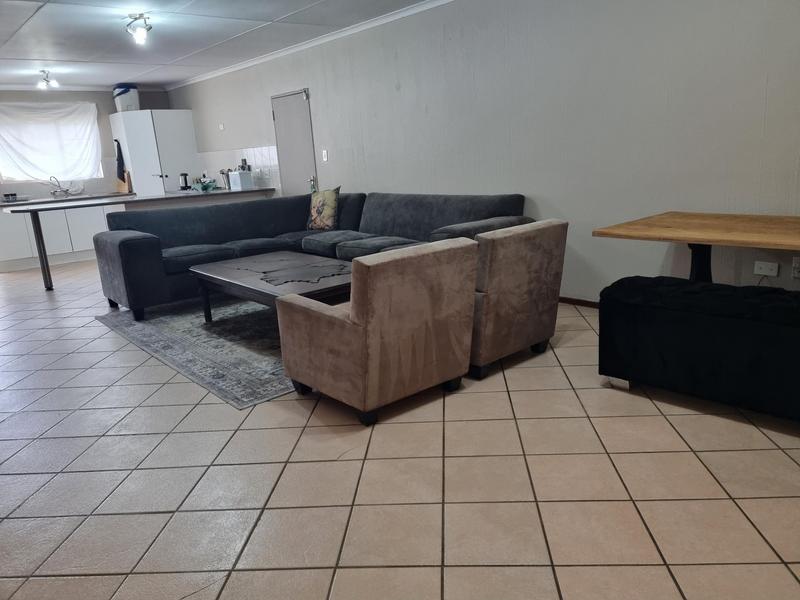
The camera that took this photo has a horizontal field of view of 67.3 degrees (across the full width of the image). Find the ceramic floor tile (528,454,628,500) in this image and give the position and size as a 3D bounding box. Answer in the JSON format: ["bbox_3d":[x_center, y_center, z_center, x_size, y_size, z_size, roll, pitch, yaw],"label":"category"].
[{"bbox_3d":[0.673,0.682,2.305,0.331,0.010,0.331,-3,14,5],"label":"ceramic floor tile"}]

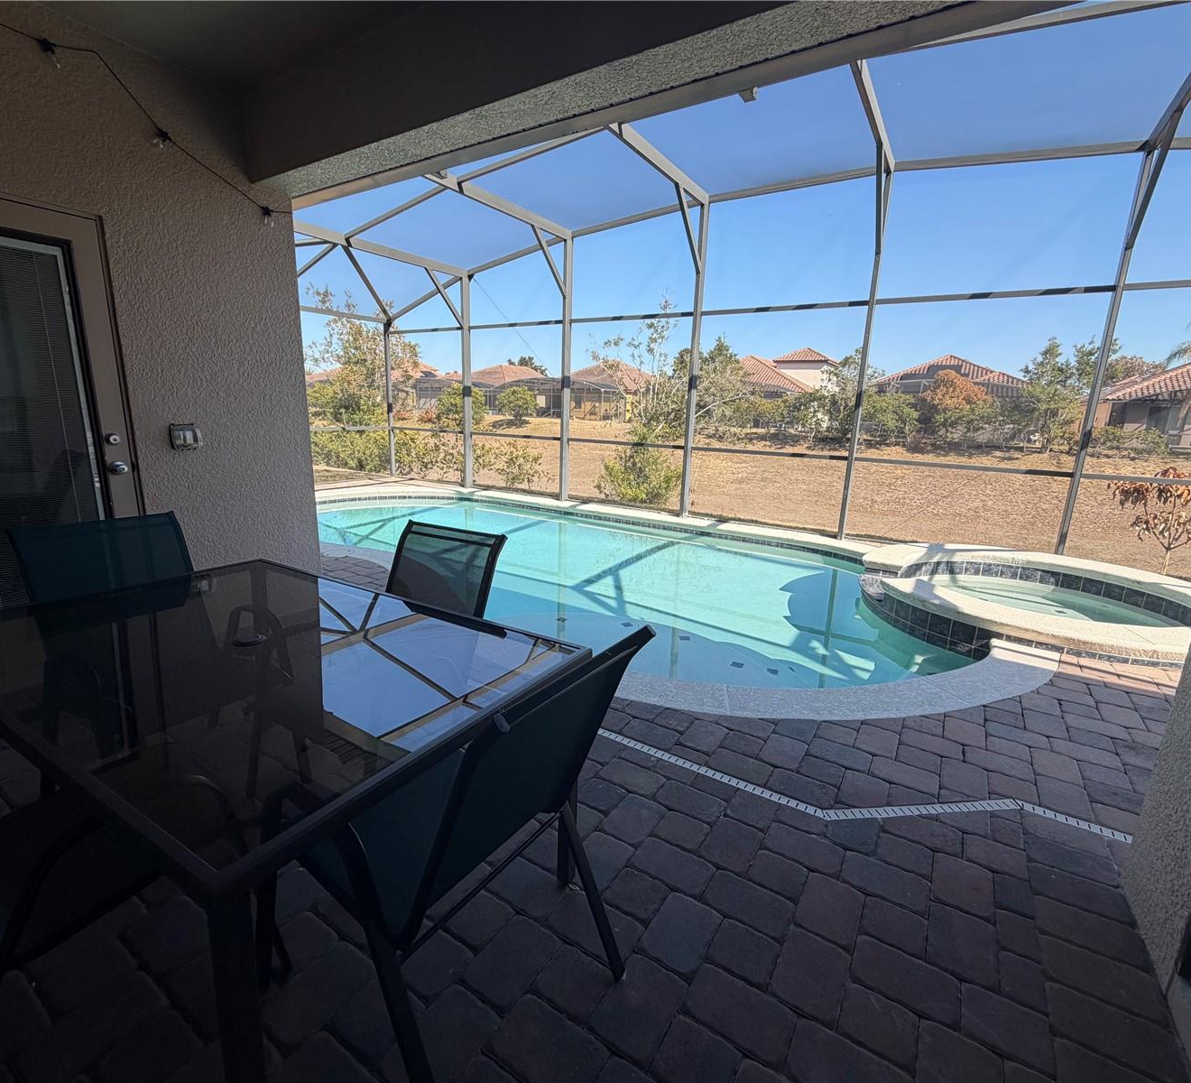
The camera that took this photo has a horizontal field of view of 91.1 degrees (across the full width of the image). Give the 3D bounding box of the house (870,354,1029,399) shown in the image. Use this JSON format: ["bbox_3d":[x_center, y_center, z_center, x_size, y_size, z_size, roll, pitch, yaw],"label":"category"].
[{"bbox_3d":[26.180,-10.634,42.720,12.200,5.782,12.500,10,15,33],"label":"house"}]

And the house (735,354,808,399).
[{"bbox_3d":[13.867,-13.093,51.095,12.400,6.187,12.500,10,15,33],"label":"house"}]

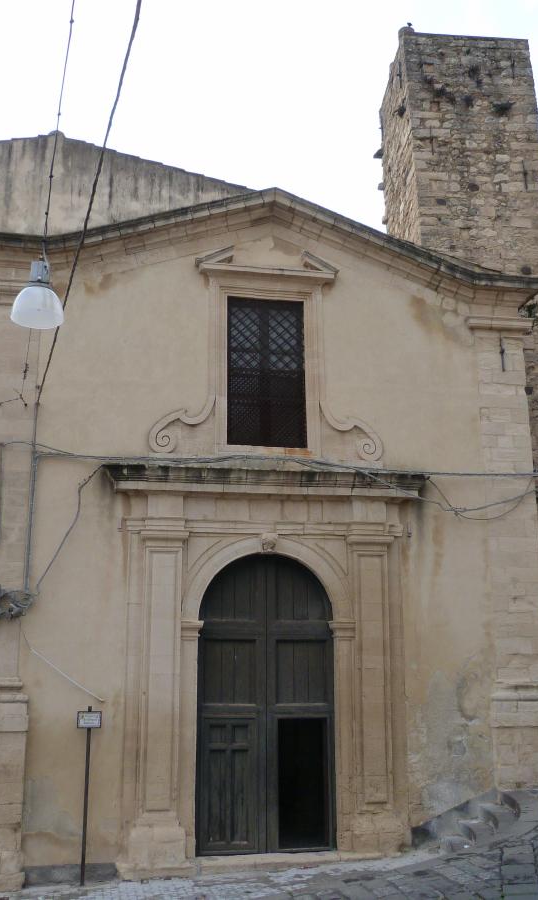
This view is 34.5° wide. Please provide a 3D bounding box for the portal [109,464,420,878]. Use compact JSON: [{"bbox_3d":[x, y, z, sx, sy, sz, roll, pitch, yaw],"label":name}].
[{"bbox_3d":[-0.006,3.164,13.003,5.000,5.660,0.800,2,-13,-12],"label":"portal"}]

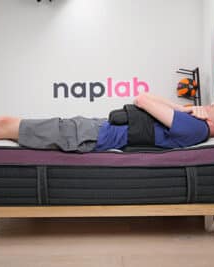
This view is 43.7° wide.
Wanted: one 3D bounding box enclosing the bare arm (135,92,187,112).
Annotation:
[{"bbox_3d":[0.307,-0.159,1.470,0.300,0.090,0.095,8,-2,-15],"label":"bare arm"}]

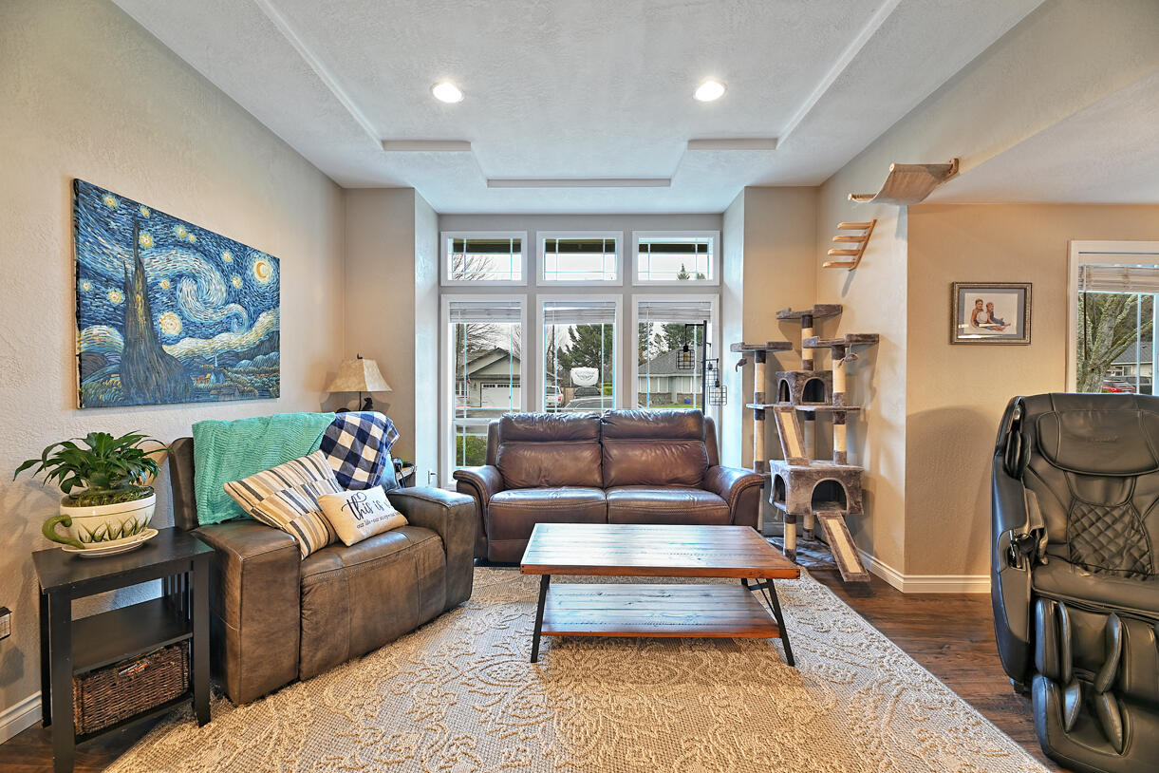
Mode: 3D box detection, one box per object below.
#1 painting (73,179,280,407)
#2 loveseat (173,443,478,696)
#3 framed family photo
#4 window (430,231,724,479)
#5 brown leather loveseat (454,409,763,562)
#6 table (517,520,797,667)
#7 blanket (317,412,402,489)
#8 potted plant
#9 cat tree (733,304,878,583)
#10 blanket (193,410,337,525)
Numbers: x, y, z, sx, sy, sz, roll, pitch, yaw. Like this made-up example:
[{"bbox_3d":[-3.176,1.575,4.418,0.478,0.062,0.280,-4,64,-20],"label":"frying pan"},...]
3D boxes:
[{"bbox_3d":[-2.035,-0.382,2.435,0.035,0.930,1.220,0,1,1],"label":"painting"},{"bbox_3d":[-1.405,0.776,2.590,0.920,1.060,1.200,1,1,37],"label":"loveseat"},{"bbox_3d":[2.565,-0.456,2.809,0.505,0.385,0.025,0,1,0],"label":"framed family photo"},{"bbox_3d":[0.012,-0.284,4.527,2.790,2.540,0.090,0,1,0],"label":"window"},{"bbox_3d":[0.222,0.760,3.855,2.300,1.060,1.040,0,1,0],"label":"brown leather loveseat"},{"bbox_3d":[0.378,1.081,2.449,1.310,0.455,0.630,0,1,2],"label":"table"},{"bbox_3d":[-1.402,0.402,2.911,0.350,0.460,0.490,1,1,37],"label":"blanket"},{"bbox_3d":[-1.885,0.412,1.770,0.380,0.460,0.410,1,1,41],"label":"potted plant"},{"bbox_3d":[1.665,0.330,3.435,0.770,1.930,0.980,0,1,0],"label":"cat tree"},{"bbox_3d":[-1.684,0.422,2.541,0.360,0.520,0.700,1,1,37],"label":"blanket"}]

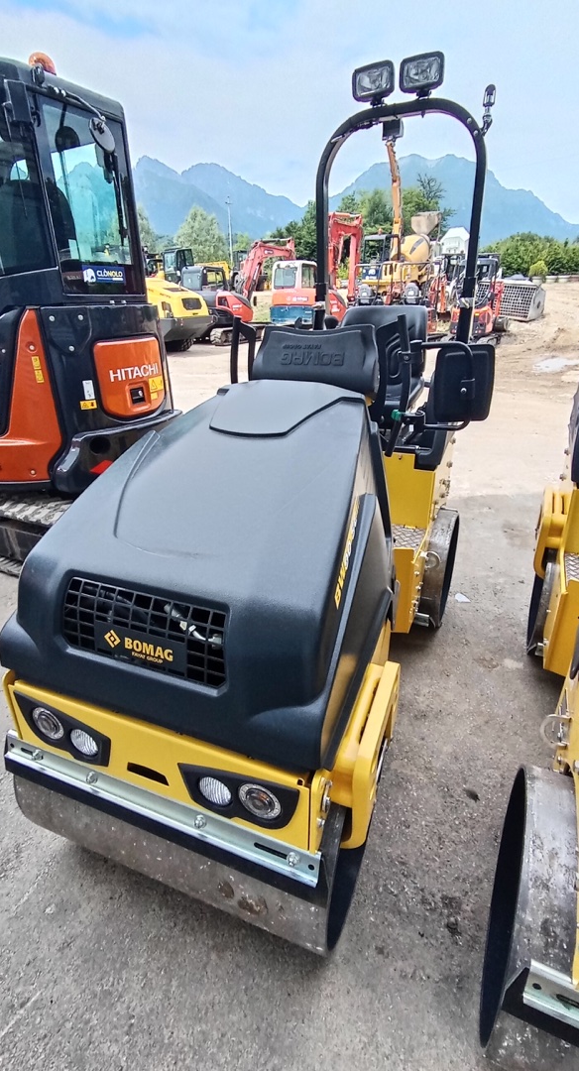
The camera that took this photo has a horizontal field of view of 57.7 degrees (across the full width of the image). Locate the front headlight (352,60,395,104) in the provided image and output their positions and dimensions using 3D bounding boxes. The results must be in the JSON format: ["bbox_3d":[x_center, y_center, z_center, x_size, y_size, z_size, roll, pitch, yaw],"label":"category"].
[{"bbox_3d":[0.358,-1.878,2.192,0.162,0.130,0.085,10,29,20],"label":"front headlight"}]

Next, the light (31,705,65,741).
[{"bbox_3d":[-0.584,0.455,1.299,0.094,0.094,0.050,10,26,20],"label":"light"}]

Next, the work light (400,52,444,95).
[{"bbox_3d":[0.526,-1.820,2.077,0.170,0.118,0.080,14,38,28],"label":"work light"}]

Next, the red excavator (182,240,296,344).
[{"bbox_3d":[-1.560,-9.240,19.748,2.100,3.450,5.100,22,33,39],"label":"red excavator"}]

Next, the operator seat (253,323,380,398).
[{"bbox_3d":[0.080,-0.556,1.680,0.430,0.200,0.170,10,29,20],"label":"operator seat"}]

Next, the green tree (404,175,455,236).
[{"bbox_3d":[11.092,-24.155,42.400,4.800,7.400,4.800,5,28,12],"label":"green tree"}]

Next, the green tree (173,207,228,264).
[{"bbox_3d":[-8.666,-27.649,52.628,5.600,9.500,5.600,0,25,0],"label":"green tree"}]

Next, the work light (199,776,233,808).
[{"bbox_3d":[-0.154,0.549,1.153,0.080,0.080,0.045,10,26,20],"label":"work light"}]

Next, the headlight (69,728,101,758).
[{"bbox_3d":[-0.472,0.475,1.240,0.086,0.088,0.045,10,29,20],"label":"headlight"}]

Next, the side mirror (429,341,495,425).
[{"bbox_3d":[0.522,-0.458,1.600,0.165,0.225,0.055,-5,27,-7],"label":"side mirror"}]

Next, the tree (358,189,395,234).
[{"bbox_3d":[6.805,-23.414,43.753,4.200,8.800,4.200,0,25,0],"label":"tree"}]

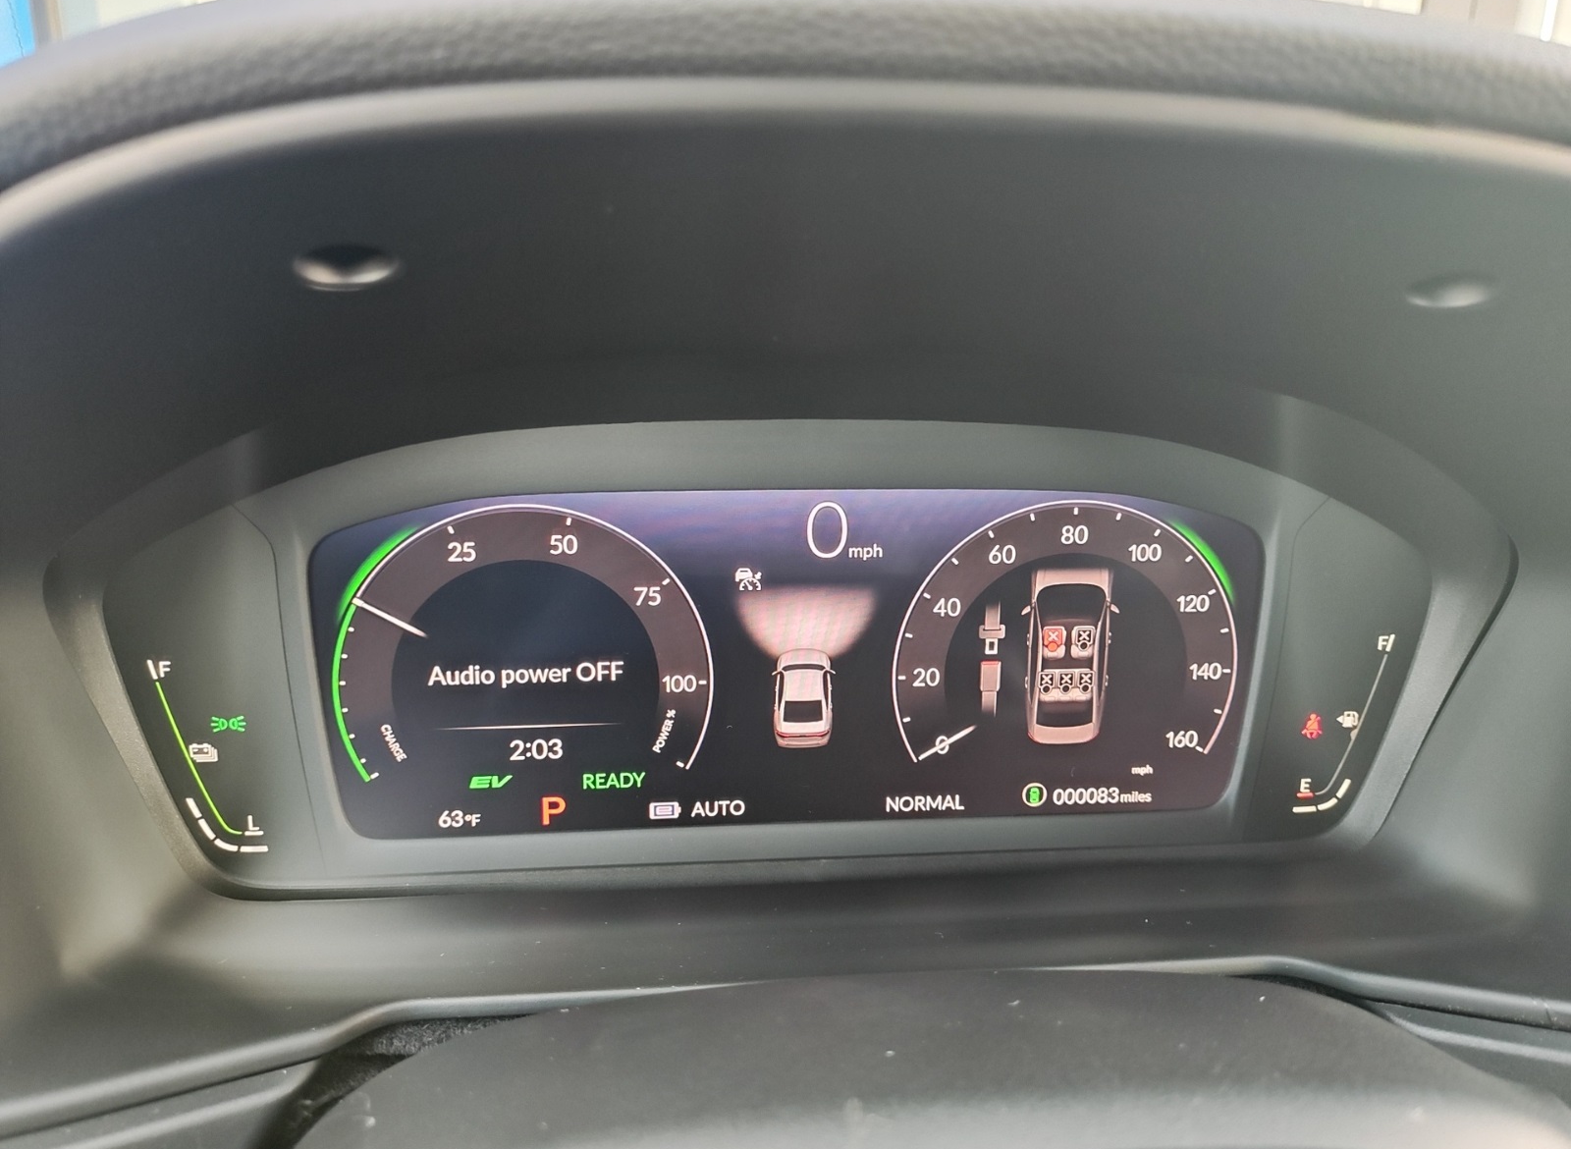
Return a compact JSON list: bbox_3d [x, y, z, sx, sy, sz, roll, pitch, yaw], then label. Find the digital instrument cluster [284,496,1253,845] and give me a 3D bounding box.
[{"bbox_3d":[0.004,0.022,0.301,0.244,0.091,0.020,-1,12,-6],"label":"digital instrument cluster"}]

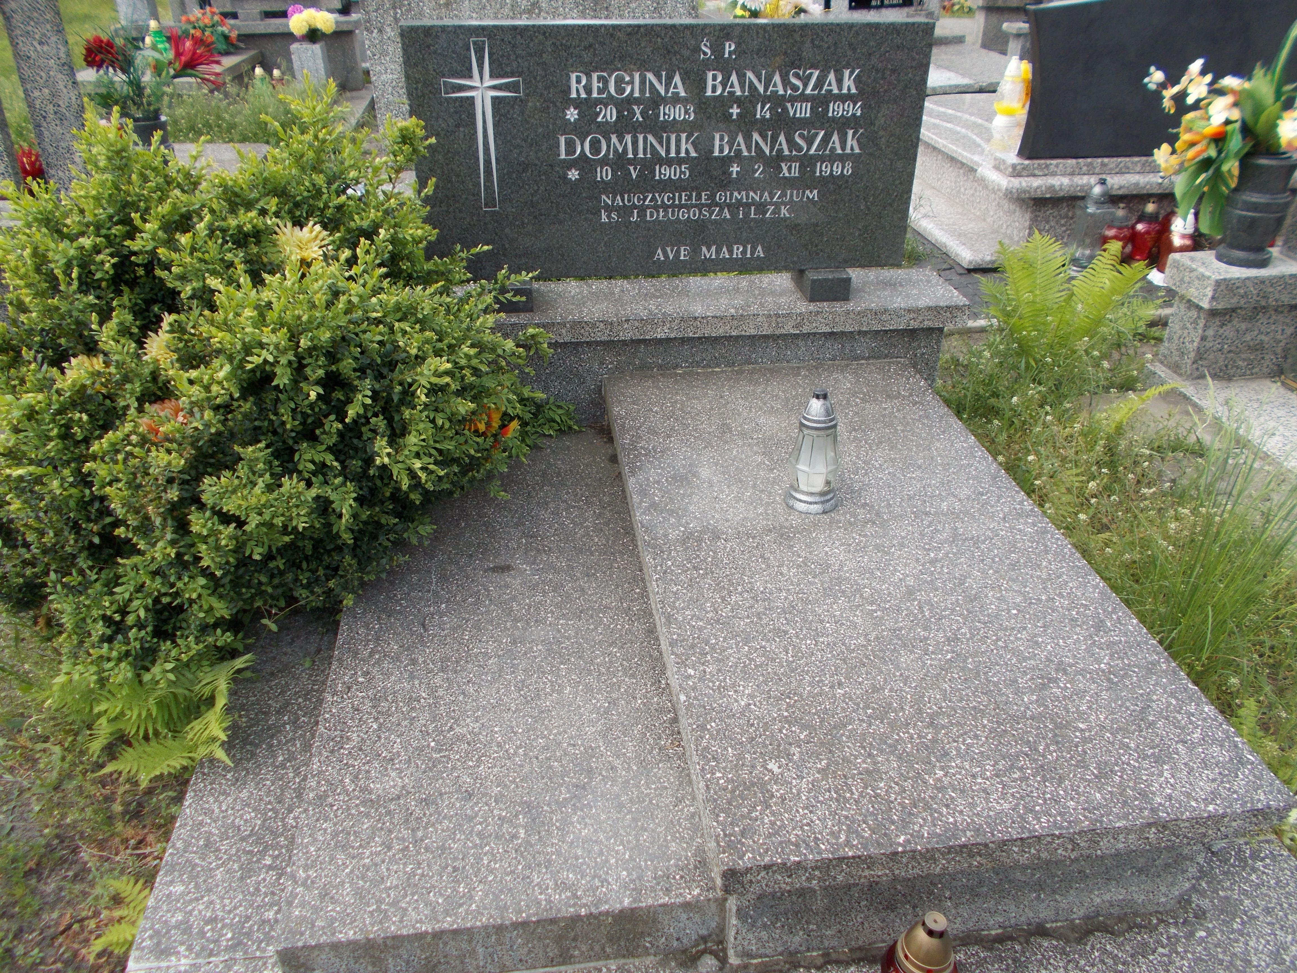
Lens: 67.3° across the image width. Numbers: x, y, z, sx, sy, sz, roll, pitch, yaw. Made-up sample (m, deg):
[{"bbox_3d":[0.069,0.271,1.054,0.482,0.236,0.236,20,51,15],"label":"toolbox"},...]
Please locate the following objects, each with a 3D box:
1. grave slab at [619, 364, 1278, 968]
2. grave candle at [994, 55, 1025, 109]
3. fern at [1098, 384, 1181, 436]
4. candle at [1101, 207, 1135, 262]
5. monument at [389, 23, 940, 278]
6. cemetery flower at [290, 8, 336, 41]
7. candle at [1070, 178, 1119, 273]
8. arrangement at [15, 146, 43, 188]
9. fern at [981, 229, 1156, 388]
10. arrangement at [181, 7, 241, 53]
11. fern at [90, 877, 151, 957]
[{"bbox_3d":[0.414,0.182,2.087,0.853,0.228,1.554,-4,32,-7],"label":"grave slab"},{"bbox_3d":[1.941,-2.122,5.163,0.140,0.260,0.140,-4,31,-7],"label":"grave candle"},{"bbox_3d":[1.505,-0.235,2.987,0.200,0.130,0.150,-4,31,-7],"label":"fern"},{"bbox_3d":[2.192,-1.176,4.491,0.130,0.250,0.130,-4,31,-7],"label":"candle"},{"bbox_3d":[0.059,-0.845,2.477,1.270,0.604,0.085,-4,30,-7],"label":"monument"},{"bbox_3d":[-2.379,-3.269,6.900,0.320,0.260,0.300,-4,31,-7],"label":"cemetery flower"},{"bbox_3d":[1.961,-1.143,4.295,0.160,0.390,0.160,-4,31,-7],"label":"candle"},{"bbox_3d":[-3.487,-1.782,5.500,0.220,0.260,0.220,-4,31,-7],"label":"arrangement"},{"bbox_3d":[1.468,-0.603,3.350,0.500,0.420,0.420,-4,31,-7],"label":"fern"},{"bbox_3d":[-3.111,-3.226,6.900,0.400,0.350,0.330,-4,31,-7],"label":"arrangement"},{"bbox_3d":[-0.820,0.672,1.518,0.110,0.090,0.120,-4,31,-7],"label":"fern"}]

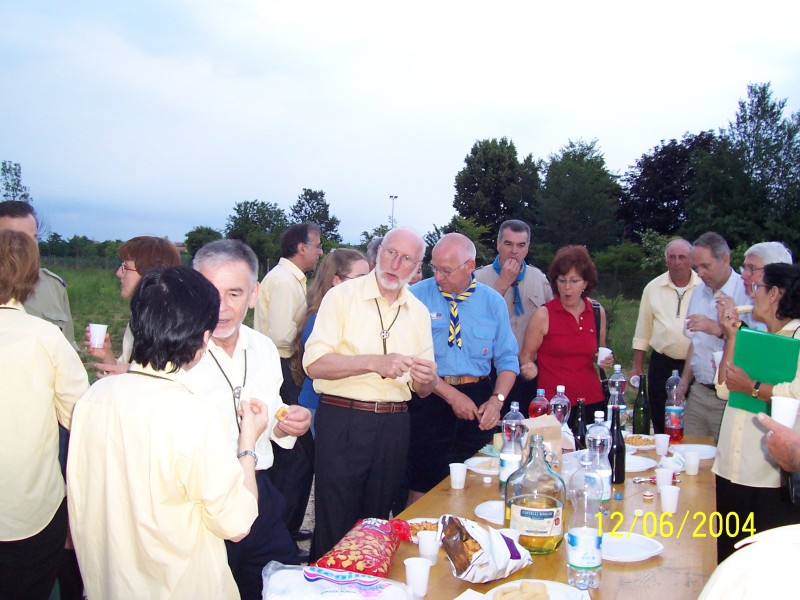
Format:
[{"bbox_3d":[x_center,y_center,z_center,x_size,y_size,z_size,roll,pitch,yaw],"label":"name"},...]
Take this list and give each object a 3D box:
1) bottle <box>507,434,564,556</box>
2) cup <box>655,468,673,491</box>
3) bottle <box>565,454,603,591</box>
[{"bbox_3d":[0.390,0.550,2.443,0.172,0.325,0.172,0,3,9],"label":"bottle"},{"bbox_3d":[0.943,0.646,3.053,0.066,0.081,0.066,1,3,17],"label":"cup"},{"bbox_3d":[0.471,0.561,2.169,0.089,0.328,0.089,1,3,12],"label":"bottle"}]

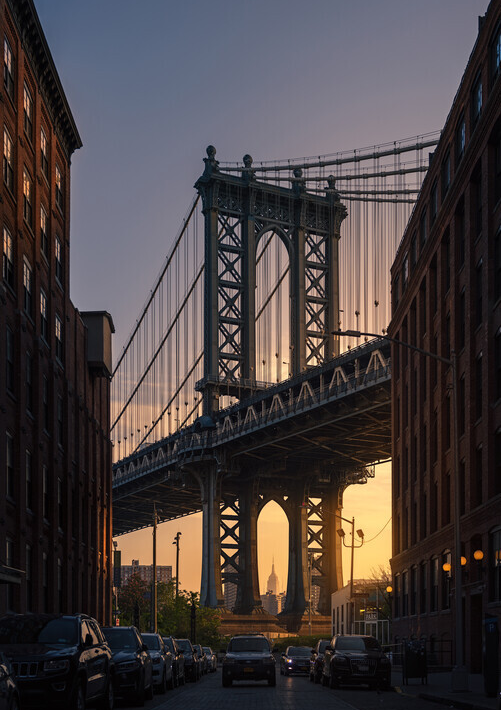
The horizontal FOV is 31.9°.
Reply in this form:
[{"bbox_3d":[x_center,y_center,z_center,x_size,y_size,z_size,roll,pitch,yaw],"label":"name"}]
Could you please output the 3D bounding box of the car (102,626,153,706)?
[{"bbox_3d":[-3.450,7.803,22.036,1.920,1.790,4.800,0,-19,-1],"label":"car"}]

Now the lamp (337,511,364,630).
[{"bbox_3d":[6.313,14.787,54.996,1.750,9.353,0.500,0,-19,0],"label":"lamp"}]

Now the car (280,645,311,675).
[{"bbox_3d":[2.620,15.464,44.433,1.840,1.460,4.750,0,-19,-1],"label":"car"}]

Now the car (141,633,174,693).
[{"bbox_3d":[-3.490,9.783,27.881,1.900,1.760,4.750,0,-19,1],"label":"car"}]

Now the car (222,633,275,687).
[{"bbox_3d":[-0.030,10.955,31.480,1.800,1.750,4.430,0,-19,1],"label":"car"}]

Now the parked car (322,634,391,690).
[{"bbox_3d":[3.540,10.395,29.775,1.950,1.720,4.900,0,-19,1],"label":"parked car"}]

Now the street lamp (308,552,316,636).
[{"bbox_3d":[5.230,21.484,74.457,0.700,9.110,0.400,0,-19,0],"label":"street lamp"}]

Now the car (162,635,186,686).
[{"bbox_3d":[-3.470,11.549,32.975,1.830,1.720,4.500,0,-19,1],"label":"car"}]

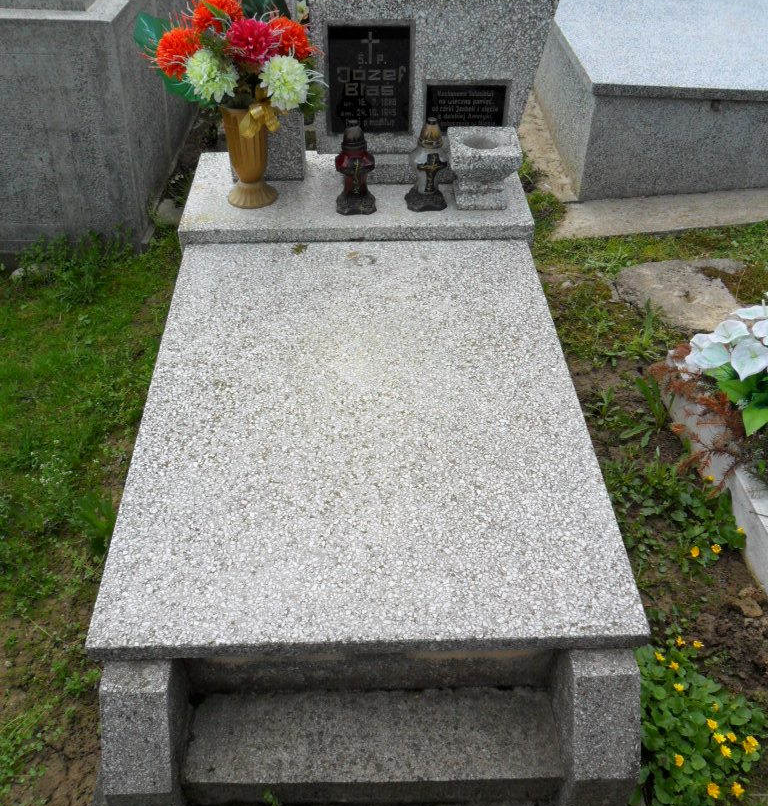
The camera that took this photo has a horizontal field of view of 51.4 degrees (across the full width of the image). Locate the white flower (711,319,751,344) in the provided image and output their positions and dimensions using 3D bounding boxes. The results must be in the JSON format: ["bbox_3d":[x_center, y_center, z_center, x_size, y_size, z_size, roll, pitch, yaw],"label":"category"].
[{"bbox_3d":[0.859,-0.175,1.980,0.100,0.070,0.060,-1,14,-2],"label":"white flower"}]

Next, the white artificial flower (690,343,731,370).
[{"bbox_3d":[0.765,-0.109,1.877,0.095,0.060,0.085,0,43,0],"label":"white artificial flower"}]

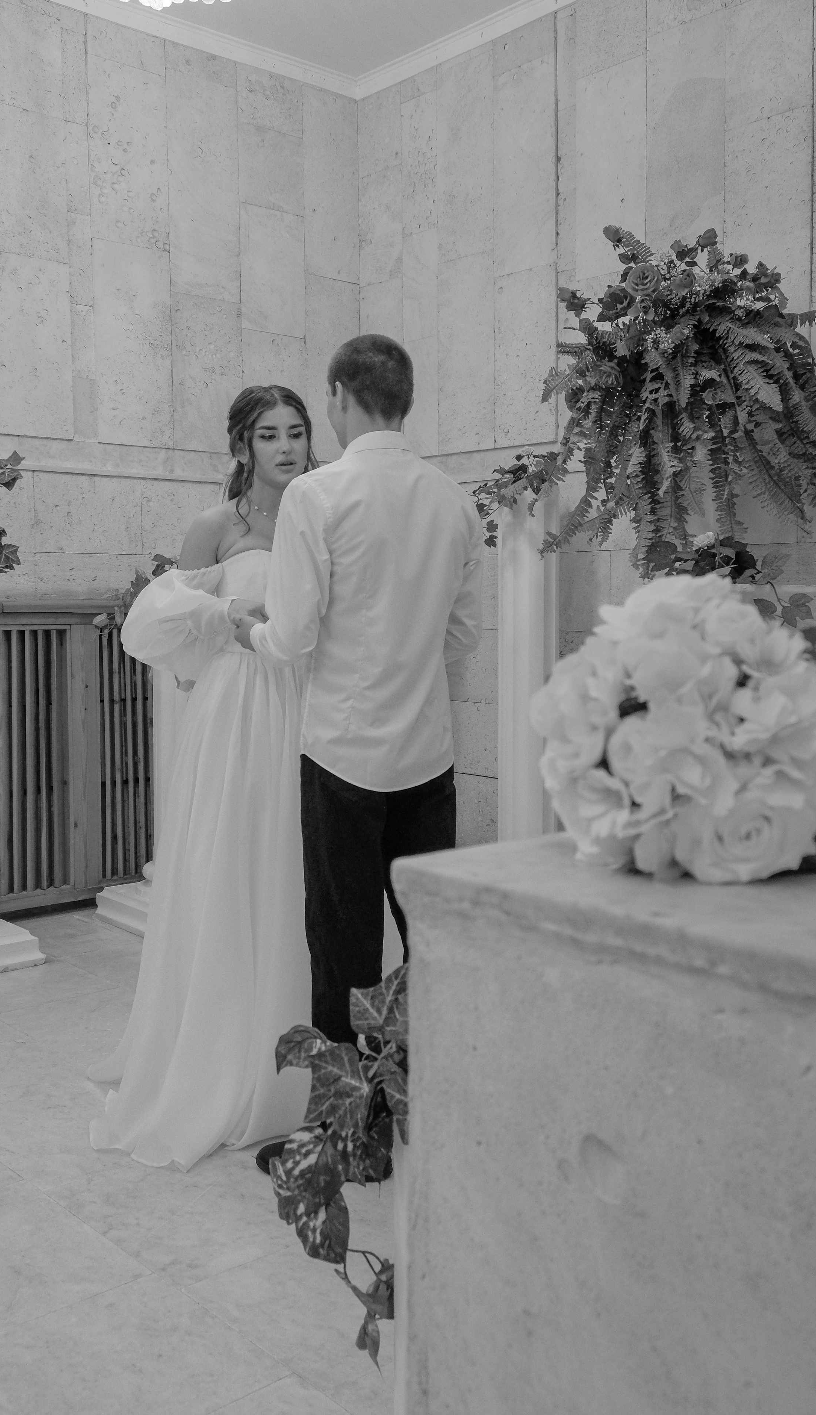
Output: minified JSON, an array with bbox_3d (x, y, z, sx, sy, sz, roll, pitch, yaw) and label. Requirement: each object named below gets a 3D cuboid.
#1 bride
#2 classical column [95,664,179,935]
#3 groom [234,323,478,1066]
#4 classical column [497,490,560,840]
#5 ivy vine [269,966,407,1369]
[{"bbox_3d":[-0.387,0.126,2.806,0.640,1.690,0.660,-3,6,-36],"label":"bride"},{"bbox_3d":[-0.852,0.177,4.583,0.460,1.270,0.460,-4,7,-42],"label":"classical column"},{"bbox_3d":[-0.089,0.095,2.662,0.500,1.780,0.430,-3,6,-37],"label":"groom"},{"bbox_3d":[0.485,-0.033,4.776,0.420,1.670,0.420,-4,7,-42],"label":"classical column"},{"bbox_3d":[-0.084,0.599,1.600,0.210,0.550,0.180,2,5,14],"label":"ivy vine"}]

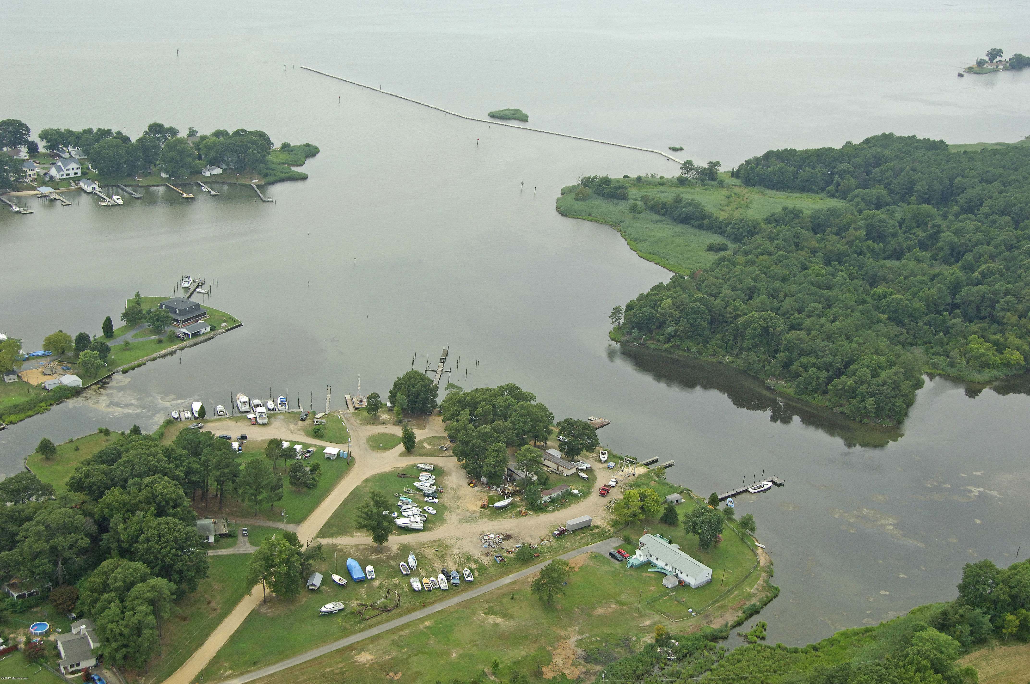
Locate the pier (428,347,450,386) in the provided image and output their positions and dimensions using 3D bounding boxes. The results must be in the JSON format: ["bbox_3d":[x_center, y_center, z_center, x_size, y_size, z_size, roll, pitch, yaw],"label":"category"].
[{"bbox_3d":[-33.550,12.020,544.660,2.700,2.600,46.000,6,22,2],"label":"pier"}]

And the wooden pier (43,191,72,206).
[{"bbox_3d":[-277.050,-87.870,743.000,5.900,1.800,34.300,-13,28,-38],"label":"wooden pier"}]

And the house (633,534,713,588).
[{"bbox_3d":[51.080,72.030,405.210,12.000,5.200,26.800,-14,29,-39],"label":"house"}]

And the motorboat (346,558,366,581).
[{"bbox_3d":[-50.610,71.800,387.230,3.500,2.400,11.500,-5,24,-23],"label":"motorboat"}]

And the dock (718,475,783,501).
[{"bbox_3d":[86.740,56.160,461.030,38.000,2.000,6.300,-12,27,-37],"label":"dock"}]

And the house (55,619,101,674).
[{"bbox_3d":[-120.340,83.250,338.580,11.500,6.200,16.400,-10,26,-32],"label":"house"}]

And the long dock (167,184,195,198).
[{"bbox_3d":[-212.910,-95.970,777.190,6.200,1.800,33.000,-12,27,-36],"label":"long dock"}]

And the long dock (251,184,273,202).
[{"bbox_3d":[-161.830,-95.570,787.280,7.200,1.800,39.500,-4,24,-22],"label":"long dock"}]

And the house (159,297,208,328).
[{"bbox_3d":[-156.710,-15.530,575.830,19.000,7.800,17.700,17,25,27],"label":"house"}]

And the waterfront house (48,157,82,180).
[{"bbox_3d":[-286.660,-111.000,784.360,15.000,9.500,13.300,-13,28,-38],"label":"waterfront house"}]

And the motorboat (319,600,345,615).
[{"bbox_3d":[-54.500,79.520,366.780,7.200,2.600,2.500,-5,24,-24],"label":"motorboat"}]

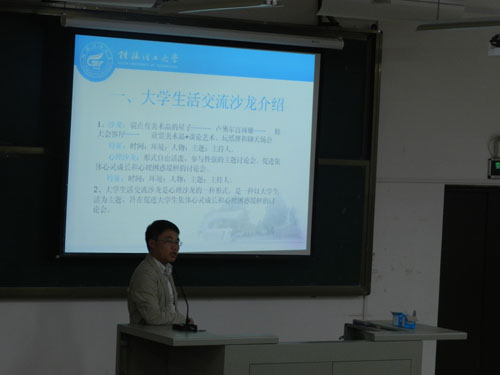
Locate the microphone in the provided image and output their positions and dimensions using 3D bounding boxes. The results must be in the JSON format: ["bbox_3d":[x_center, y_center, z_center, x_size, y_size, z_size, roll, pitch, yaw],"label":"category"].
[{"bbox_3d":[-0.364,0.648,9.500,0.140,0.345,0.090,5,5,37],"label":"microphone"}]

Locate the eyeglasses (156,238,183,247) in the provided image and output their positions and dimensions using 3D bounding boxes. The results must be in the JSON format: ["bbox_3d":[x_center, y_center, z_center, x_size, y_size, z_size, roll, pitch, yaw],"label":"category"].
[{"bbox_3d":[-0.483,0.320,9.700,0.138,0.042,0.140,6,-1,43],"label":"eyeglasses"}]

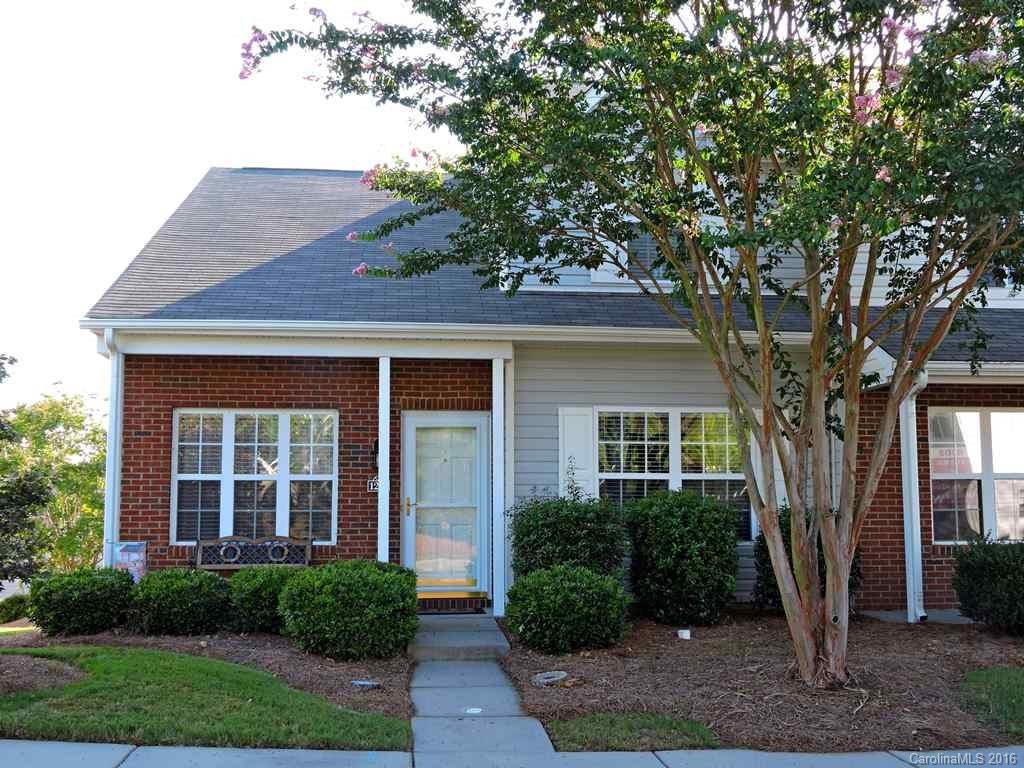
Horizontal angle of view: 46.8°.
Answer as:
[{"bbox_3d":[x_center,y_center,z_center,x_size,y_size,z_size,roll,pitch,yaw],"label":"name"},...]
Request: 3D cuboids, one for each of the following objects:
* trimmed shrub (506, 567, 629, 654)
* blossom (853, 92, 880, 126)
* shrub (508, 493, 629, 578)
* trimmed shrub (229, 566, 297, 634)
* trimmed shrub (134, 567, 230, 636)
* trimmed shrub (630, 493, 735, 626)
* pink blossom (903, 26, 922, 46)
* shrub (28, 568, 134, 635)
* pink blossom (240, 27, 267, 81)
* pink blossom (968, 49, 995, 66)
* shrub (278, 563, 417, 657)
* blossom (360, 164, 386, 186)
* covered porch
[{"bbox_3d":[0.481,1.966,10.450,1.060,0.710,0.960,1,-6,-8],"label":"trimmed shrub"},{"bbox_3d":[2.685,-2.087,8.963,0.200,0.230,0.190,1,-6,-8],"label":"blossom"},{"bbox_3d":[0.530,1.693,11.300,1.110,1.240,0.950,1,-6,-7],"label":"shrub"},{"bbox_3d":[-2.356,2.075,11.400,0.830,0.600,0.820,1,-6,-8],"label":"trimmed shrub"},{"bbox_3d":[-3.198,2.093,11.450,0.950,0.580,0.850,1,-6,-8],"label":"trimmed shrub"},{"bbox_3d":[1.643,1.664,11.400,1.070,1.250,0.950,1,-6,-7],"label":"trimmed shrub"},{"bbox_3d":[2.945,-2.555,8.700,0.150,0.150,0.140,1,-6,-7],"label":"pink blossom"},{"bbox_3d":[-3.929,1.978,10.800,0.980,0.580,0.880,1,-6,-7],"label":"shrub"},{"bbox_3d":[-1.835,-2.346,8.400,0.210,0.380,0.220,1,-6,-7],"label":"pink blossom"},{"bbox_3d":[3.546,-2.456,8.900,0.210,0.140,0.180,1,-6,-8],"label":"pink blossom"},{"bbox_3d":[-1.421,1.930,10.220,1.180,0.800,1.050,1,-6,-7],"label":"shrub"},{"bbox_3d":[-1.031,-1.552,8.807,0.190,0.165,0.170,1,-6,-8],"label":"blossom"},{"bbox_3d":[-2.147,0.964,12.676,4.258,2.990,1.140,1,-6,-8],"label":"covered porch"}]

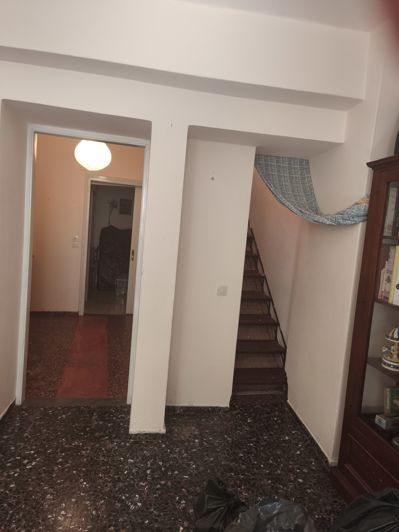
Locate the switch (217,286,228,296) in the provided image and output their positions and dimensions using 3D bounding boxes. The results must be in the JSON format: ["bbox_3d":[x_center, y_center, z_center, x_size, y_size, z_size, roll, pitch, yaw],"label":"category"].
[{"bbox_3d":[0.186,0.204,2.840,0.083,0.081,0.015,4,4,-8],"label":"switch"}]

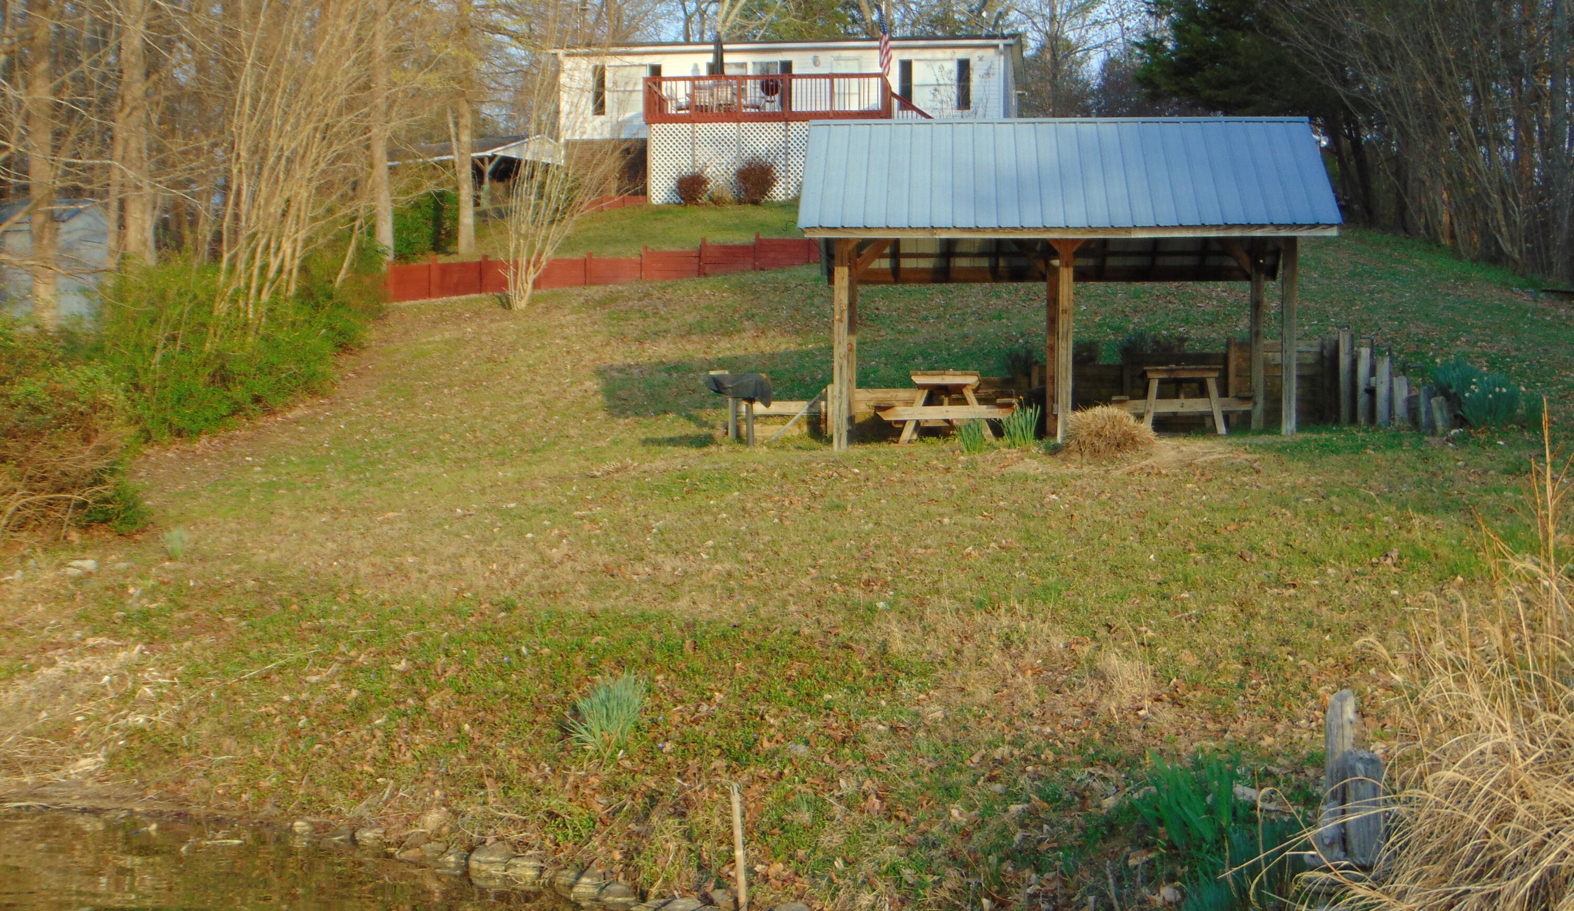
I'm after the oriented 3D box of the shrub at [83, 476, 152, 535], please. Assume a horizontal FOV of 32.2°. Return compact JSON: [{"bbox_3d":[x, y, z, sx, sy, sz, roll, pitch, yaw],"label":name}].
[{"bbox_3d":[-5.448,0.405,22.200,0.520,0.470,0.480,0,-2,3],"label":"shrub"}]

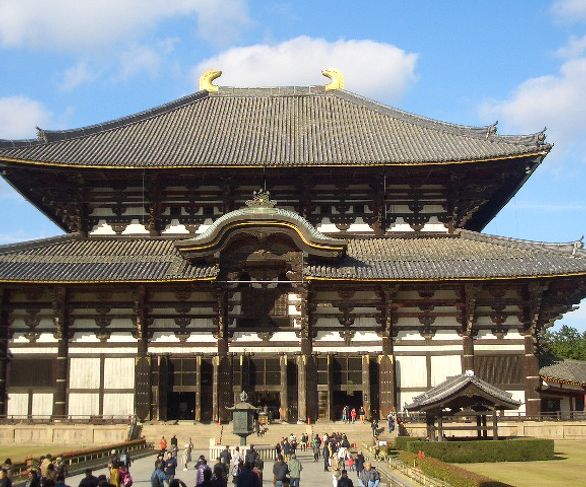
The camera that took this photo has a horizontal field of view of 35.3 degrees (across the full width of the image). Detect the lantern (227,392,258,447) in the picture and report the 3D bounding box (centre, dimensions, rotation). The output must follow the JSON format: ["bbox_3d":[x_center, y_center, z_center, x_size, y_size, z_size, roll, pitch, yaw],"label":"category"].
[{"bbox_3d":[-3.365,12.342,62.842,2.200,4.500,2.200,0,-11,1],"label":"lantern"}]

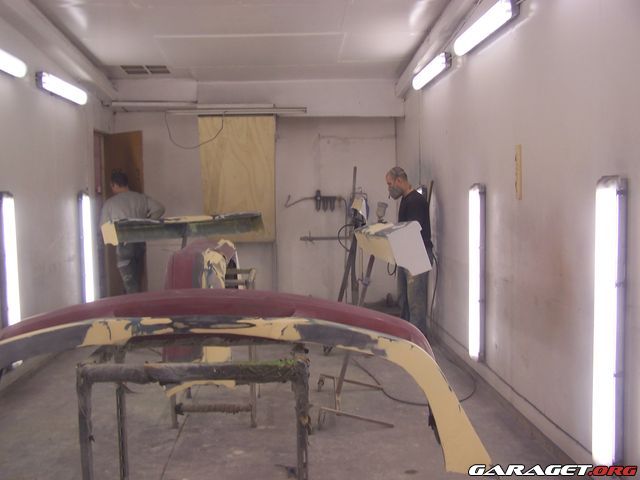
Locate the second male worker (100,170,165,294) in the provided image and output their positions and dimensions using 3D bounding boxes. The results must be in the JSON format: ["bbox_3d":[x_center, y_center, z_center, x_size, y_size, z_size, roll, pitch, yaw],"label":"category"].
[{"bbox_3d":[-1.944,0.088,7.283,0.620,1.640,0.450,-2,4,-20],"label":"second male worker"}]

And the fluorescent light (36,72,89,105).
[{"bbox_3d":[-2.353,-1.390,6.510,0.095,0.130,1.275,-1,4,-3],"label":"fluorescent light"}]

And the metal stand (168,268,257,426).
[{"bbox_3d":[-0.638,0.647,4.387,0.520,0.880,0.640,-1,4,-3],"label":"metal stand"}]

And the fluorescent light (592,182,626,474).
[{"bbox_3d":[1.240,0.372,3.016,0.095,1.275,0.130,-1,4,-3],"label":"fluorescent light"}]

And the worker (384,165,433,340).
[{"bbox_3d":[0.825,0.110,6.593,0.500,1.620,0.520,-1,4,-3],"label":"worker"}]

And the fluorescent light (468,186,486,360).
[{"bbox_3d":[1.136,0.243,5.060,0.095,1.275,0.130,-1,4,-3],"label":"fluorescent light"}]

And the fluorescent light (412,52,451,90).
[{"bbox_3d":[1.030,-1.547,6.532,0.095,0.130,1.275,-1,4,-3],"label":"fluorescent light"}]

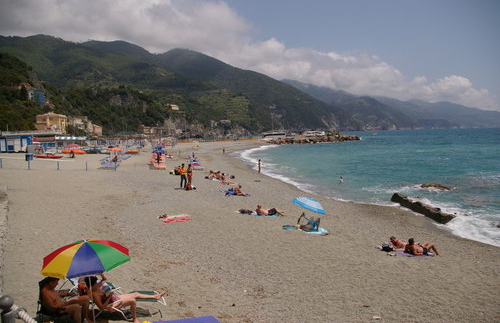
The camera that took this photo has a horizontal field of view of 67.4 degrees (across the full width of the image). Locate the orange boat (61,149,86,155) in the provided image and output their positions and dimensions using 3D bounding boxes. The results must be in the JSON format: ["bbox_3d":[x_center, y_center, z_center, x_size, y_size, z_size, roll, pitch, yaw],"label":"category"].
[{"bbox_3d":[-28.168,-1.440,60.000,3.500,0.850,2.600,-1,5,0],"label":"orange boat"}]

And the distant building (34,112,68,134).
[{"bbox_3d":[-83.446,-16.226,158.000,8.500,9.000,8.500,2,6,30],"label":"distant building"}]

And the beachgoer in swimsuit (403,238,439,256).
[{"bbox_3d":[6.201,3.056,13.400,1.220,0.600,0.580,0,5,7],"label":"beachgoer in swimsuit"}]

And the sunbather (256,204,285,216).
[{"bbox_3d":[1.092,2.533,19.500,1.500,0.500,0.500,0,5,7],"label":"sunbather"}]

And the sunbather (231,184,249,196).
[{"bbox_3d":[-0.709,1.930,25.300,1.100,0.750,0.600,4,7,41],"label":"sunbather"}]

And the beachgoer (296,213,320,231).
[{"bbox_3d":[2.628,2.740,16.700,1.100,0.720,0.550,1,5,20],"label":"beachgoer"}]

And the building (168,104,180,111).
[{"bbox_3d":[-88.023,-63.025,440.000,9.500,7.000,7.500,-3,6,-30],"label":"building"}]

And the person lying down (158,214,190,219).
[{"bbox_3d":[-3.611,2.650,18.000,1.650,0.270,0.500,-3,4,-16],"label":"person lying down"}]

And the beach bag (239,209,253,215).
[{"bbox_3d":[-0.241,2.734,20.100,0.700,0.300,0.400,-1,5,0],"label":"beach bag"}]

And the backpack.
[{"bbox_3d":[5.145,3.242,14.100,0.420,0.260,0.280,-2,5,-18],"label":"backpack"}]

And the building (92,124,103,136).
[{"bbox_3d":[-107.795,-22.478,265.000,5.600,7.600,4.800,-5,7,-43],"label":"building"}]

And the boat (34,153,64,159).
[{"bbox_3d":[-27.584,-0.673,51.500,4.000,0.750,1.600,0,5,11],"label":"boat"}]

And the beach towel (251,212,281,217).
[{"bbox_3d":[0.854,2.865,20.000,1.650,0.080,0.800,-1,5,0],"label":"beach towel"}]

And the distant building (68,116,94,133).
[{"bbox_3d":[-65.171,-14.310,145.000,9.700,6.800,8.500,-2,5,-14],"label":"distant building"}]

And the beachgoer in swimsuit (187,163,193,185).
[{"bbox_3d":[-4.389,1.016,27.200,0.360,1.650,0.480,-4,6,-37],"label":"beachgoer in swimsuit"}]

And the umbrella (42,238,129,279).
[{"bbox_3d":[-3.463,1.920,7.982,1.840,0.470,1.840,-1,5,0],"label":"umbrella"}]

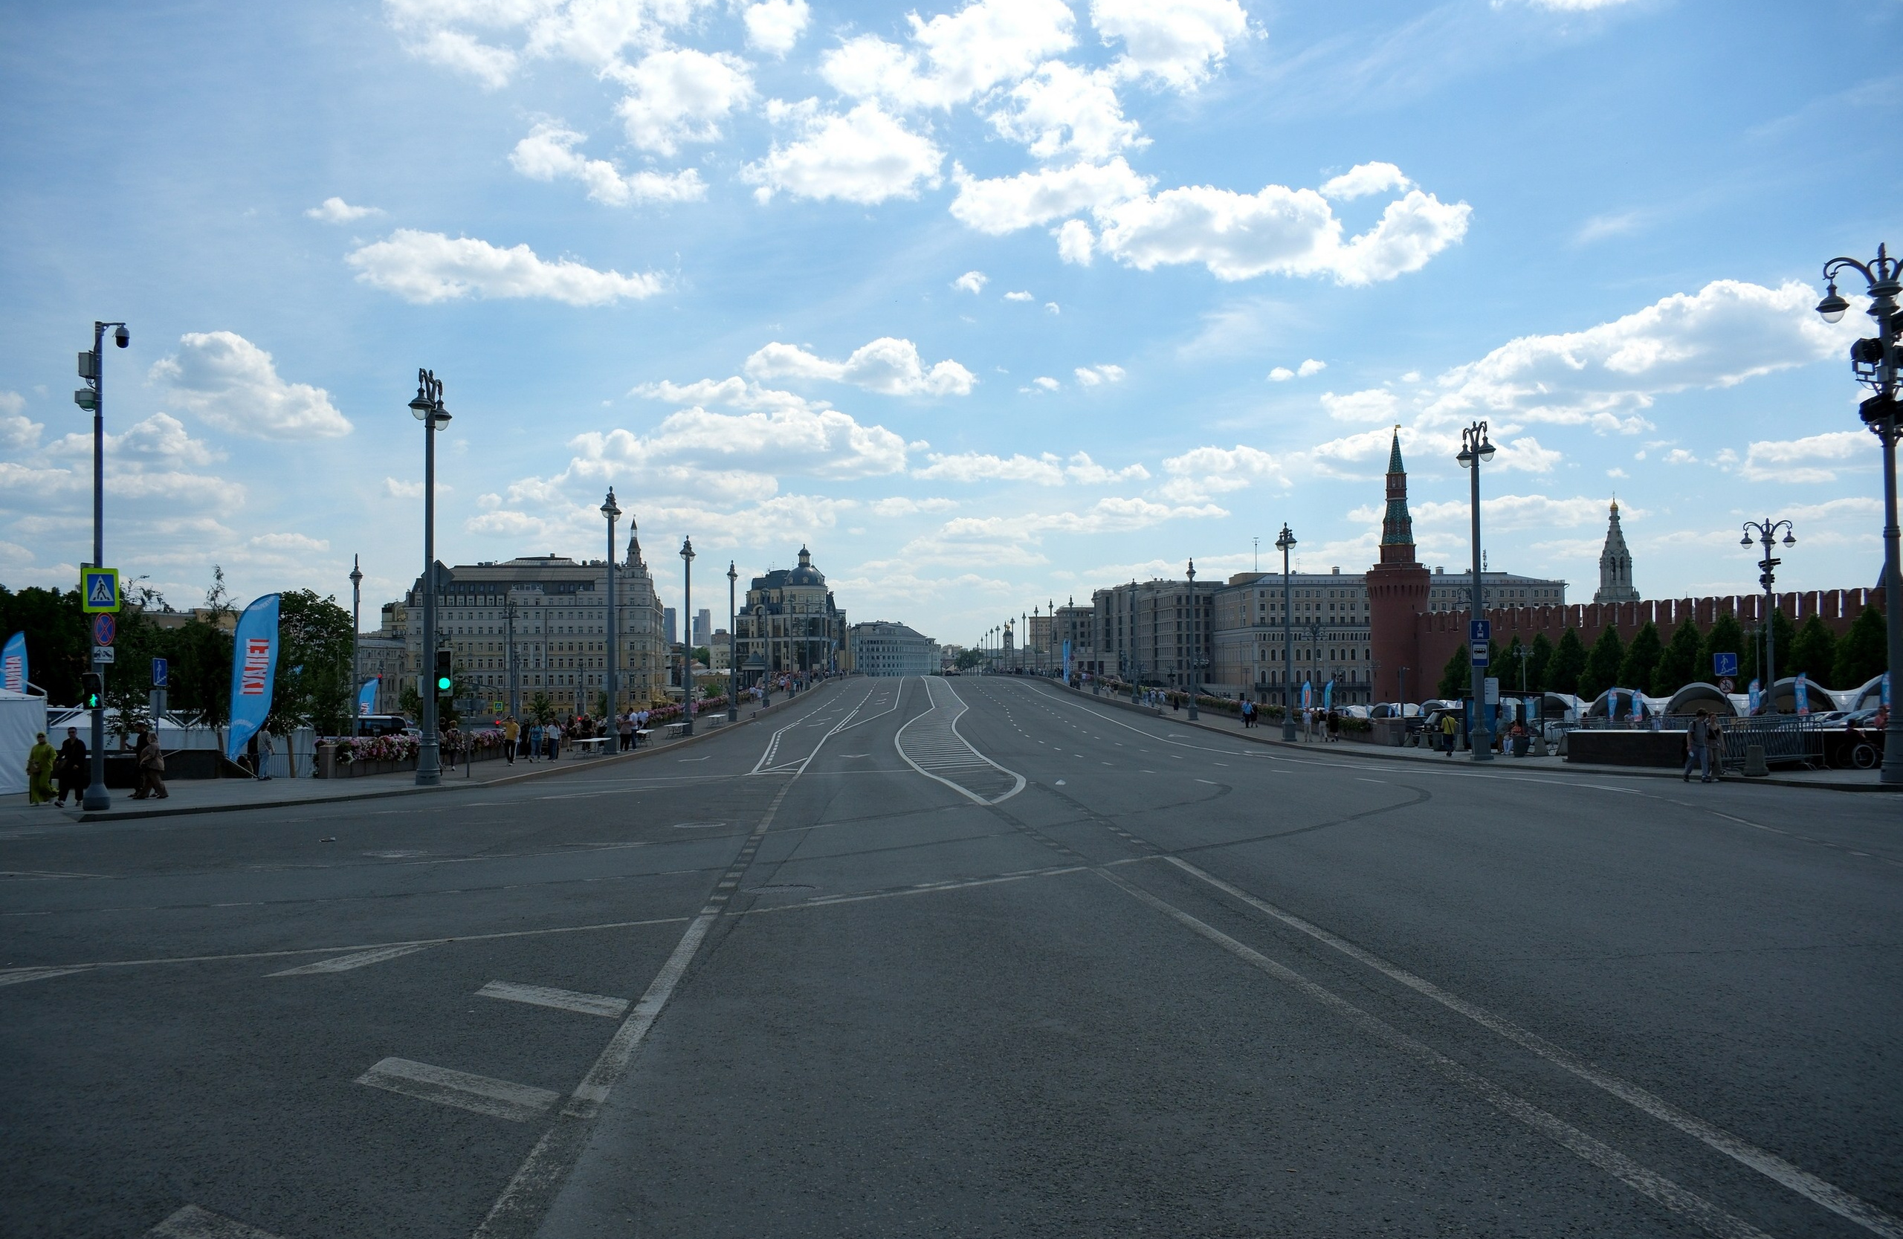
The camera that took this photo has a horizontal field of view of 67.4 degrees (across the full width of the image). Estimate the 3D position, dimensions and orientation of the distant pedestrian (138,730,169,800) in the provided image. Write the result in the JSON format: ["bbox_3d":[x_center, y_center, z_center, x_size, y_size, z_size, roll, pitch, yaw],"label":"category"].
[{"bbox_3d":[-18.668,3.424,33.400,0.680,1.650,0.520,0,-2,3],"label":"distant pedestrian"}]

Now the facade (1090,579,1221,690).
[{"bbox_3d":[75.043,4.928,494.850,24.000,35.000,82.000,0,-2,-23],"label":"facade"}]

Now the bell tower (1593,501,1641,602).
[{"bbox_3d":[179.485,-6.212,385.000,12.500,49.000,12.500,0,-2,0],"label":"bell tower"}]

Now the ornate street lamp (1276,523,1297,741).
[{"bbox_3d":[17.624,0.681,74.758,0.850,11.400,1.500,-1,-2,2],"label":"ornate street lamp"}]

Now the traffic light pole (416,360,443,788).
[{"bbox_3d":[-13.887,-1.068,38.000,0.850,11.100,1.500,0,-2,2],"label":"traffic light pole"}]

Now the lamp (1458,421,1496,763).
[{"bbox_3d":[18.651,-1.050,50.500,0.720,11.900,2.500,0,-2,0],"label":"lamp"}]

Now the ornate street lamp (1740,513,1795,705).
[{"bbox_3d":[49.998,0.275,87.000,3.050,13.000,3.050,-2,-2,27],"label":"ornate street lamp"}]

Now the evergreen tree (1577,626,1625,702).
[{"bbox_3d":[63.556,5.748,139.000,4.300,10.200,4.300,0,-2,0],"label":"evergreen tree"}]

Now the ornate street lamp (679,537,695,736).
[{"bbox_3d":[-15.541,0.980,84.000,0.720,11.700,2.500,0,-2,0],"label":"ornate street lamp"}]

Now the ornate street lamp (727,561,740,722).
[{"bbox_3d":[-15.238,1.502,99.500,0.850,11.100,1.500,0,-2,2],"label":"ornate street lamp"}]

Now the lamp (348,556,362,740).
[{"bbox_3d":[-33.378,2.164,80.000,0.700,11.600,2.200,0,-2,-23],"label":"lamp"}]

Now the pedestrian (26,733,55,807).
[{"bbox_3d":[-20.162,3.316,31.571,0.620,1.630,0.500,-2,-2,34],"label":"pedestrian"}]

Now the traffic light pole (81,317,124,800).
[{"bbox_3d":[-18.429,-1.158,30.900,1.000,10.500,0.800,1,-2,-37],"label":"traffic light pole"}]

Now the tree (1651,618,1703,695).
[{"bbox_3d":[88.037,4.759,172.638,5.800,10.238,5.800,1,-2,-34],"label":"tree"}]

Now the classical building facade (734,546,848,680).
[{"bbox_3d":[-56.806,0.266,512.000,39.000,51.000,34.000,0,-2,0],"label":"classical building facade"}]

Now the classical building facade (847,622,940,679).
[{"bbox_3d":[-27.874,14.359,659.562,44.000,26.000,38.000,0,-2,-20],"label":"classical building facade"}]

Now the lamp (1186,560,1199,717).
[{"bbox_3d":[17.014,1.445,100.940,0.850,11.400,1.500,-1,-2,2],"label":"lamp"}]

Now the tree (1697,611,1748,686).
[{"bbox_3d":[91.053,4.316,168.242,5.800,10.382,5.800,1,-2,-34],"label":"tree"}]

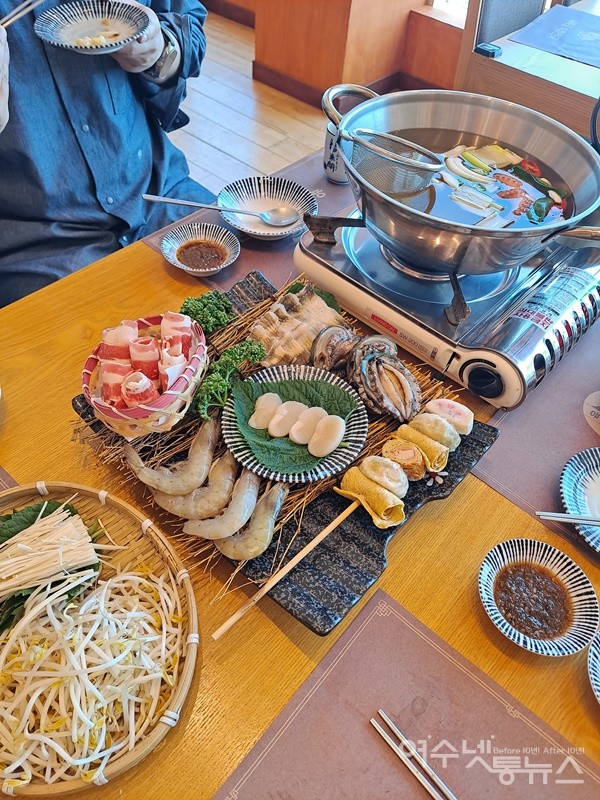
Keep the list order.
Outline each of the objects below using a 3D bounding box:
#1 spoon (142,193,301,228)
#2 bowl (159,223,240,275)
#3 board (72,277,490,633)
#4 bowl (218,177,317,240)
[{"bbox_3d":[-0.111,-0.277,0.807,0.227,0.024,0.043,3,51,-14],"label":"spoon"},{"bbox_3d":[-0.135,-0.198,0.769,0.106,0.034,0.106,2,51,-3],"label":"bowl"},{"bbox_3d":[-0.020,0.017,0.611,0.371,0.029,0.297,37,57,22],"label":"board"},{"bbox_3d":[-0.046,-0.278,0.838,0.154,0.038,0.154,2,51,-3],"label":"bowl"}]

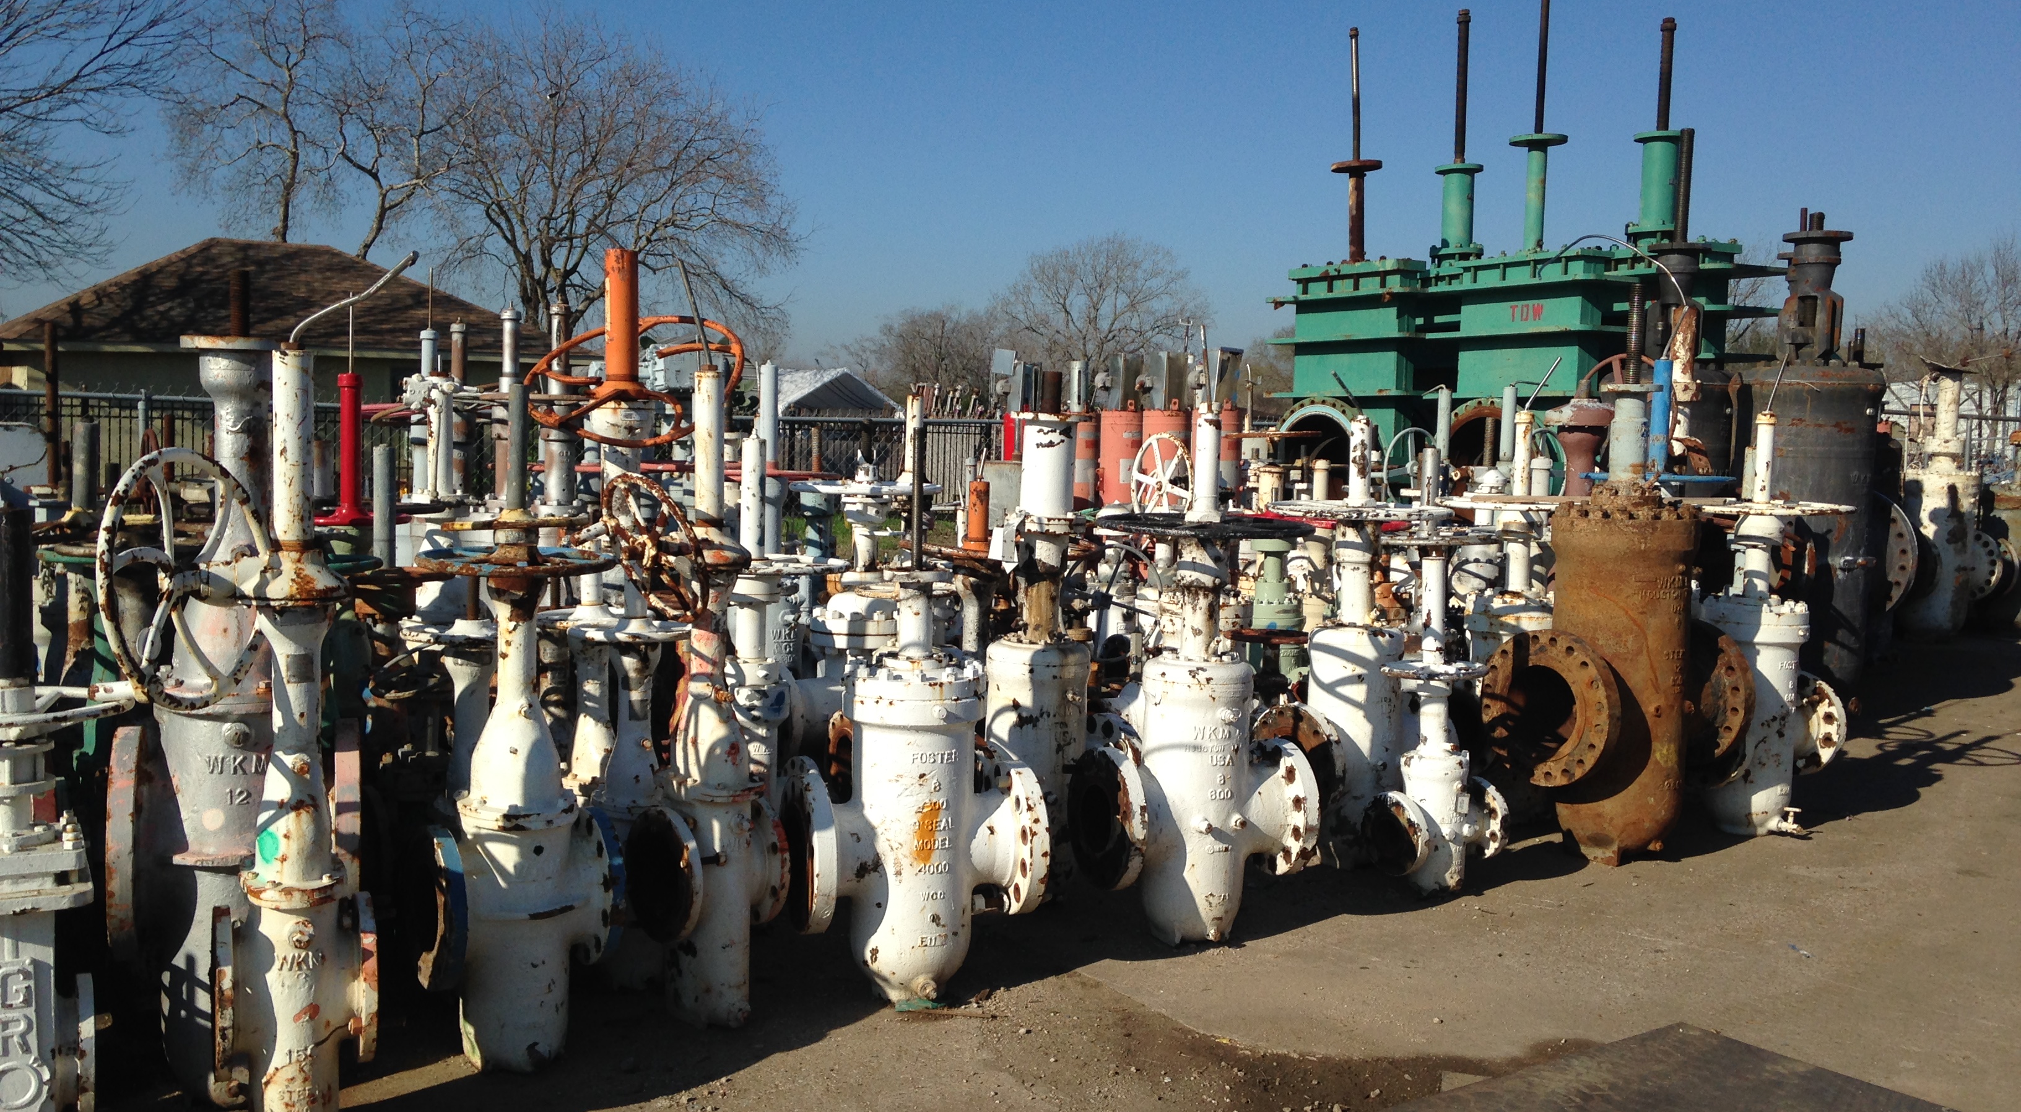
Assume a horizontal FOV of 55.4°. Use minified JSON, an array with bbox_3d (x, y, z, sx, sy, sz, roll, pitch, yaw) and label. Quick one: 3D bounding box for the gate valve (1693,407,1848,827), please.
[{"bbox_3d":[2.943,0.261,7.594,0.660,1.645,0.620,-2,5,-37],"label":"gate valve"}]

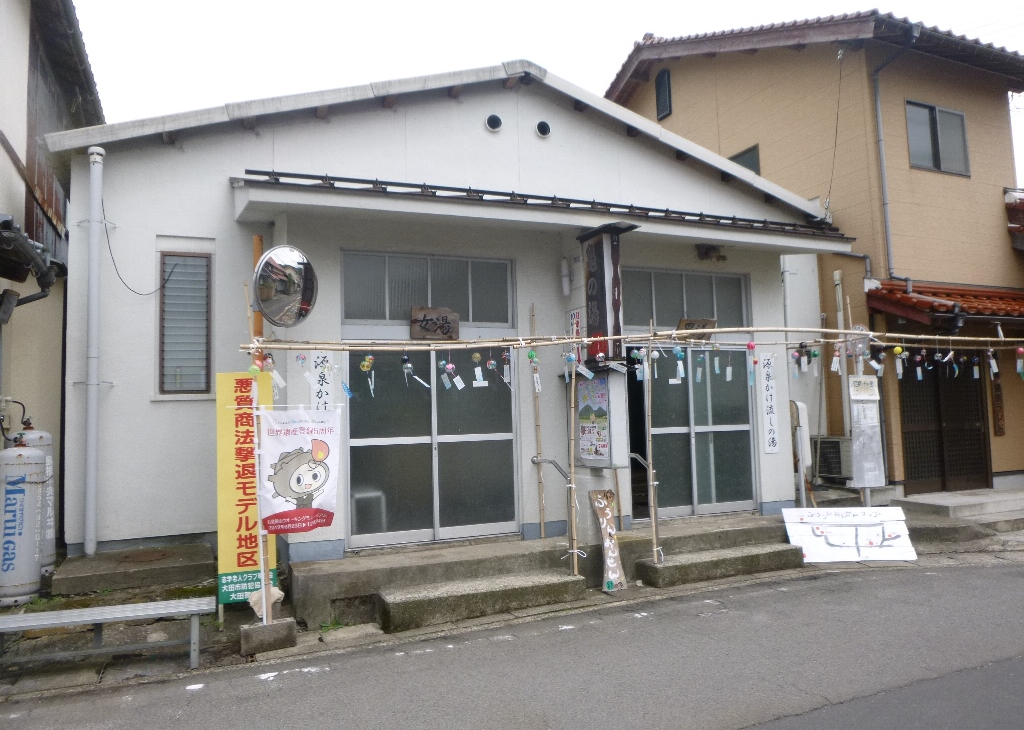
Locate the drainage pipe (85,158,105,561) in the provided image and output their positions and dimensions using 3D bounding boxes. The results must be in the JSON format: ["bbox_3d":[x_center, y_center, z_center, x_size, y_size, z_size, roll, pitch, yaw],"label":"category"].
[{"bbox_3d":[-3.869,-0.161,6.835,0.120,3.796,0.120,0,-4,-21],"label":"drainage pipe"}]

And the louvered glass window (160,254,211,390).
[{"bbox_3d":[-3.078,-0.397,6.978,0.440,1.320,0.080,0,-4,-21],"label":"louvered glass window"}]

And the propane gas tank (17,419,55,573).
[{"bbox_3d":[-3.942,1.082,6.058,0.350,1.250,0.350,0,-4,-21],"label":"propane gas tank"}]

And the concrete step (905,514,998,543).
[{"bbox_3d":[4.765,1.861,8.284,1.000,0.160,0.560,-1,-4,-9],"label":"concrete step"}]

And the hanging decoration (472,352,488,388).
[{"bbox_3d":[-0.289,0.043,6.775,0.135,0.326,0.080,0,-4,-21],"label":"hanging decoration"}]

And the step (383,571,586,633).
[{"bbox_3d":[-0.208,1.930,6.076,1.700,0.220,0.305,0,-4,-21],"label":"step"}]

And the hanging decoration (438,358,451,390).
[{"bbox_3d":[-0.605,0.081,6.651,0.116,0.279,0.075,0,-4,-21],"label":"hanging decoration"}]

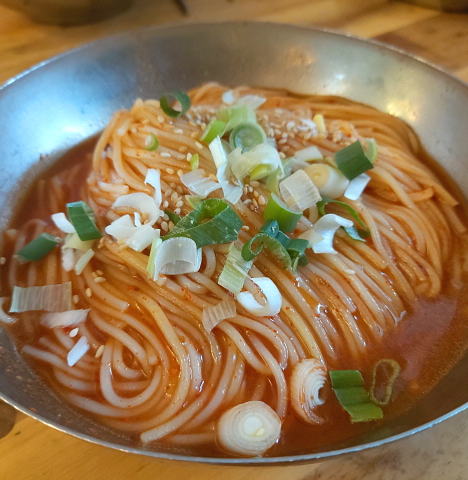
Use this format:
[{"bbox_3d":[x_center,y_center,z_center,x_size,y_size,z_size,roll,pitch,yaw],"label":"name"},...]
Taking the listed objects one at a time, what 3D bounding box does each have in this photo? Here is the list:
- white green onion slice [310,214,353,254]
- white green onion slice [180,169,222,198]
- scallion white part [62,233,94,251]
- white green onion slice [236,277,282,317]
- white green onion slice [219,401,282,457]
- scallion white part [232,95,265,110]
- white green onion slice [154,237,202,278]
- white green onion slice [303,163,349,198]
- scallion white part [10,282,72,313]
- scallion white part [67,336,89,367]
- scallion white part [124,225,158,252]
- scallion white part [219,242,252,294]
[{"bbox_3d":[0.034,-0.002,0.163,0.011,0.007,0.013,30,70,11],"label":"white green onion slice"},{"bbox_3d":[-0.013,-0.022,0.178,0.015,0.004,0.010,18,63,9],"label":"white green onion slice"},{"bbox_3d":[-0.062,0.001,0.183,0.012,0.004,0.008,0,67,0],"label":"scallion white part"},{"bbox_3d":[0.007,0.017,0.139,0.013,0.007,0.010,0,47,0],"label":"white green onion slice"},{"bbox_3d":[0.005,0.058,0.140,0.018,0.005,0.018,4,42,-5],"label":"white green onion slice"},{"bbox_3d":[0.007,-0.065,0.220,0.016,0.004,0.010,0,62,0],"label":"scallion white part"},{"bbox_3d":[-0.018,0.006,0.147,0.014,0.009,0.010,-4,48,-4],"label":"white green onion slice"},{"bbox_3d":[0.036,-0.023,0.181,0.012,0.011,0.011,15,29,-41],"label":"white green onion slice"},{"bbox_3d":[-0.063,0.019,0.152,0.017,0.002,0.010,-4,48,-4],"label":"scallion white part"},{"bbox_3d":[-0.052,0.037,0.154,0.003,0.002,0.011,23,51,20],"label":"scallion white part"},{"bbox_3d":[-0.034,-0.001,0.172,0.012,0.004,0.007,-39,65,-15],"label":"scallion white part"},{"bbox_3d":[0.001,0.009,0.144,0.007,0.002,0.014,20,67,9],"label":"scallion white part"}]

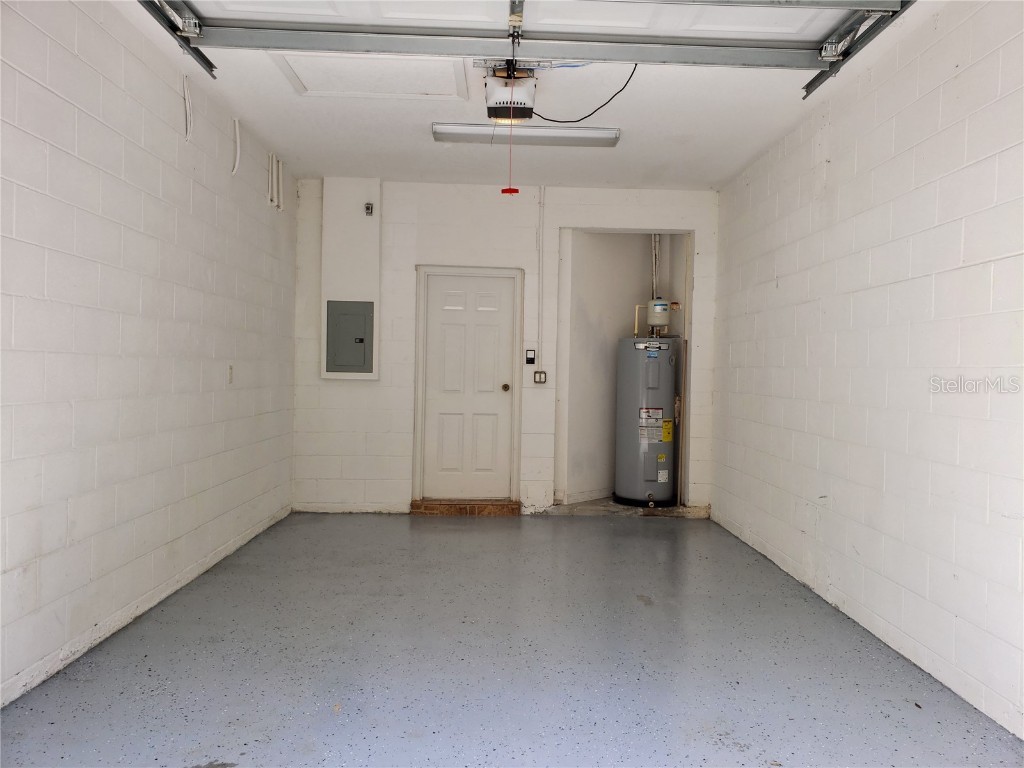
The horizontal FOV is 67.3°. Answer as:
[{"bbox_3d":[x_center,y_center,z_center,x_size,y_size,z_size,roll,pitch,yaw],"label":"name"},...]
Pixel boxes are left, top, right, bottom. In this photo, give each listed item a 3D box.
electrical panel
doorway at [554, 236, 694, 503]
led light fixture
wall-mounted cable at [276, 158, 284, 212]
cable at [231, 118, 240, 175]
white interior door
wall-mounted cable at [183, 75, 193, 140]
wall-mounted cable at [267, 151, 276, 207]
[{"bbox_3d":[-1.395,-0.403,6.634,0.400,0.615,0.060,1,1,-1],"label":"electrical panel"},{"bbox_3d":[0.989,-0.140,6.854,1.200,2.430,0.180,1,1,-1],"label":"doorway"},{"bbox_3d":[0.096,-1.673,5.197,1.230,0.075,0.230,1,1,-1],"label":"led light fixture"},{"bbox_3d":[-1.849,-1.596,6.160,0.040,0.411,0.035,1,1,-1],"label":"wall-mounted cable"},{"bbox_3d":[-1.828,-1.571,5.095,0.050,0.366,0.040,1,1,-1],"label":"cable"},{"bbox_3d":[-0.378,0.033,6.847,0.810,2.020,0.050,1,1,-1],"label":"white interior door"},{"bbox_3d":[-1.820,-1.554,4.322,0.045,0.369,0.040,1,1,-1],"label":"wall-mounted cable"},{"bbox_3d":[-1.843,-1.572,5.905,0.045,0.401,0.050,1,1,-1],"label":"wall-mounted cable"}]

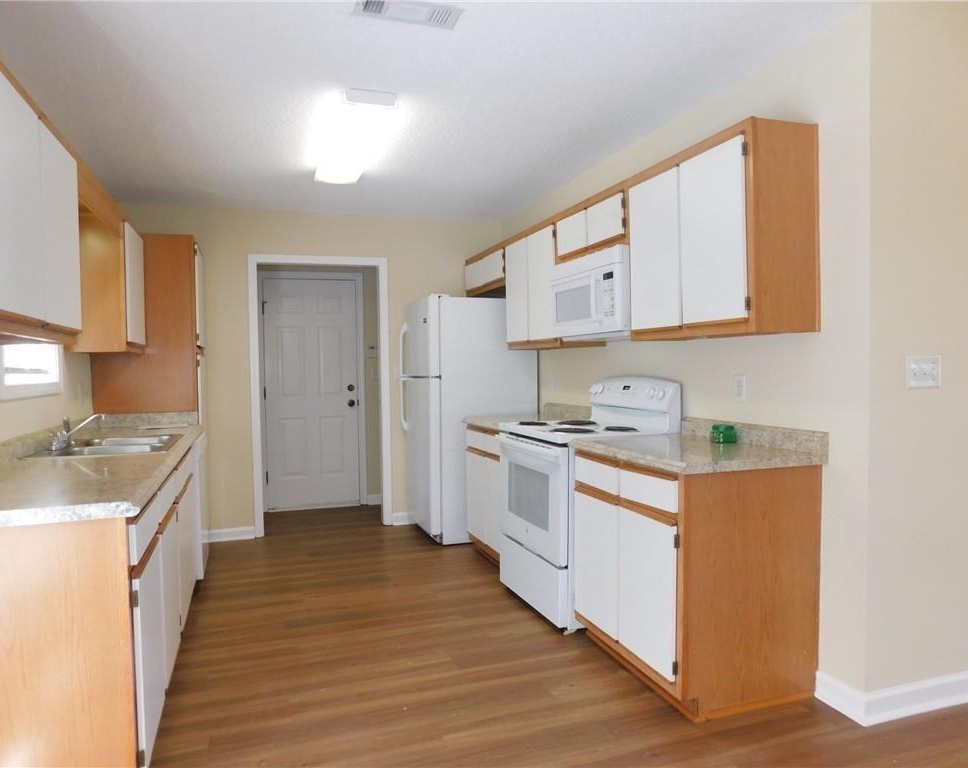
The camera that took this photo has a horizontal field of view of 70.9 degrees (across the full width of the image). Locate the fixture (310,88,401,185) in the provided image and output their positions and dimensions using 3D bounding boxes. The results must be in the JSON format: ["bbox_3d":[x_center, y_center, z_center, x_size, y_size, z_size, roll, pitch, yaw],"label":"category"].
[{"bbox_3d":[-0.691,-1.245,3.538,0.260,0.076,1.270,-1,2,-19],"label":"fixture"}]

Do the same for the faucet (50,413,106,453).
[{"bbox_3d":[-1.878,0.216,3.173,0.203,0.155,0.238,-1,1,-19],"label":"faucet"}]

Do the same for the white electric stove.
[{"bbox_3d":[0.511,0.554,3.546,0.703,1.184,0.757,-1,2,-19],"label":"white electric stove"}]

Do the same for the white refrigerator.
[{"bbox_3d":[-0.123,0.264,5.102,0.851,1.728,0.743,-1,1,-19],"label":"white refrigerator"}]

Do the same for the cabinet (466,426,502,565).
[{"bbox_3d":[0.307,0.705,4.352,0.619,0.867,0.891,-1,1,-19],"label":"cabinet"}]

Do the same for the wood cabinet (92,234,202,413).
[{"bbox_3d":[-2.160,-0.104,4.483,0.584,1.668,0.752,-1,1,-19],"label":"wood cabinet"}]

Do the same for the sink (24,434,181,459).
[{"bbox_3d":[-1.714,0.365,3.147,0.540,0.180,0.810,-1,2,-19],"label":"sink"}]

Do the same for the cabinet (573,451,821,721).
[{"bbox_3d":[0.834,0.731,2.813,0.617,0.870,0.807,-1,2,-19],"label":"cabinet"}]

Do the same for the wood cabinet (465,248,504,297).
[{"bbox_3d":[0.151,-0.850,5.164,0.315,0.307,0.900,-1,2,-19],"label":"wood cabinet"}]

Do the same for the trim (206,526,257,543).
[{"bbox_3d":[-1.861,1.115,5.013,0.344,0.087,0.016,-1,1,-19],"label":"trim"}]

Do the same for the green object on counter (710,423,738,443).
[{"bbox_3d":[1.028,0.208,2.922,0.106,0.076,0.106,-1,2,-19],"label":"green object on counter"}]

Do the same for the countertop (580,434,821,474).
[{"bbox_3d":[0.824,0.276,2.789,0.630,0.048,0.825,-1,2,-19],"label":"countertop"}]

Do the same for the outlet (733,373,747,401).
[{"bbox_3d":[1.096,0.019,2.930,0.008,0.111,0.074,-1,1,-19],"label":"outlet"}]

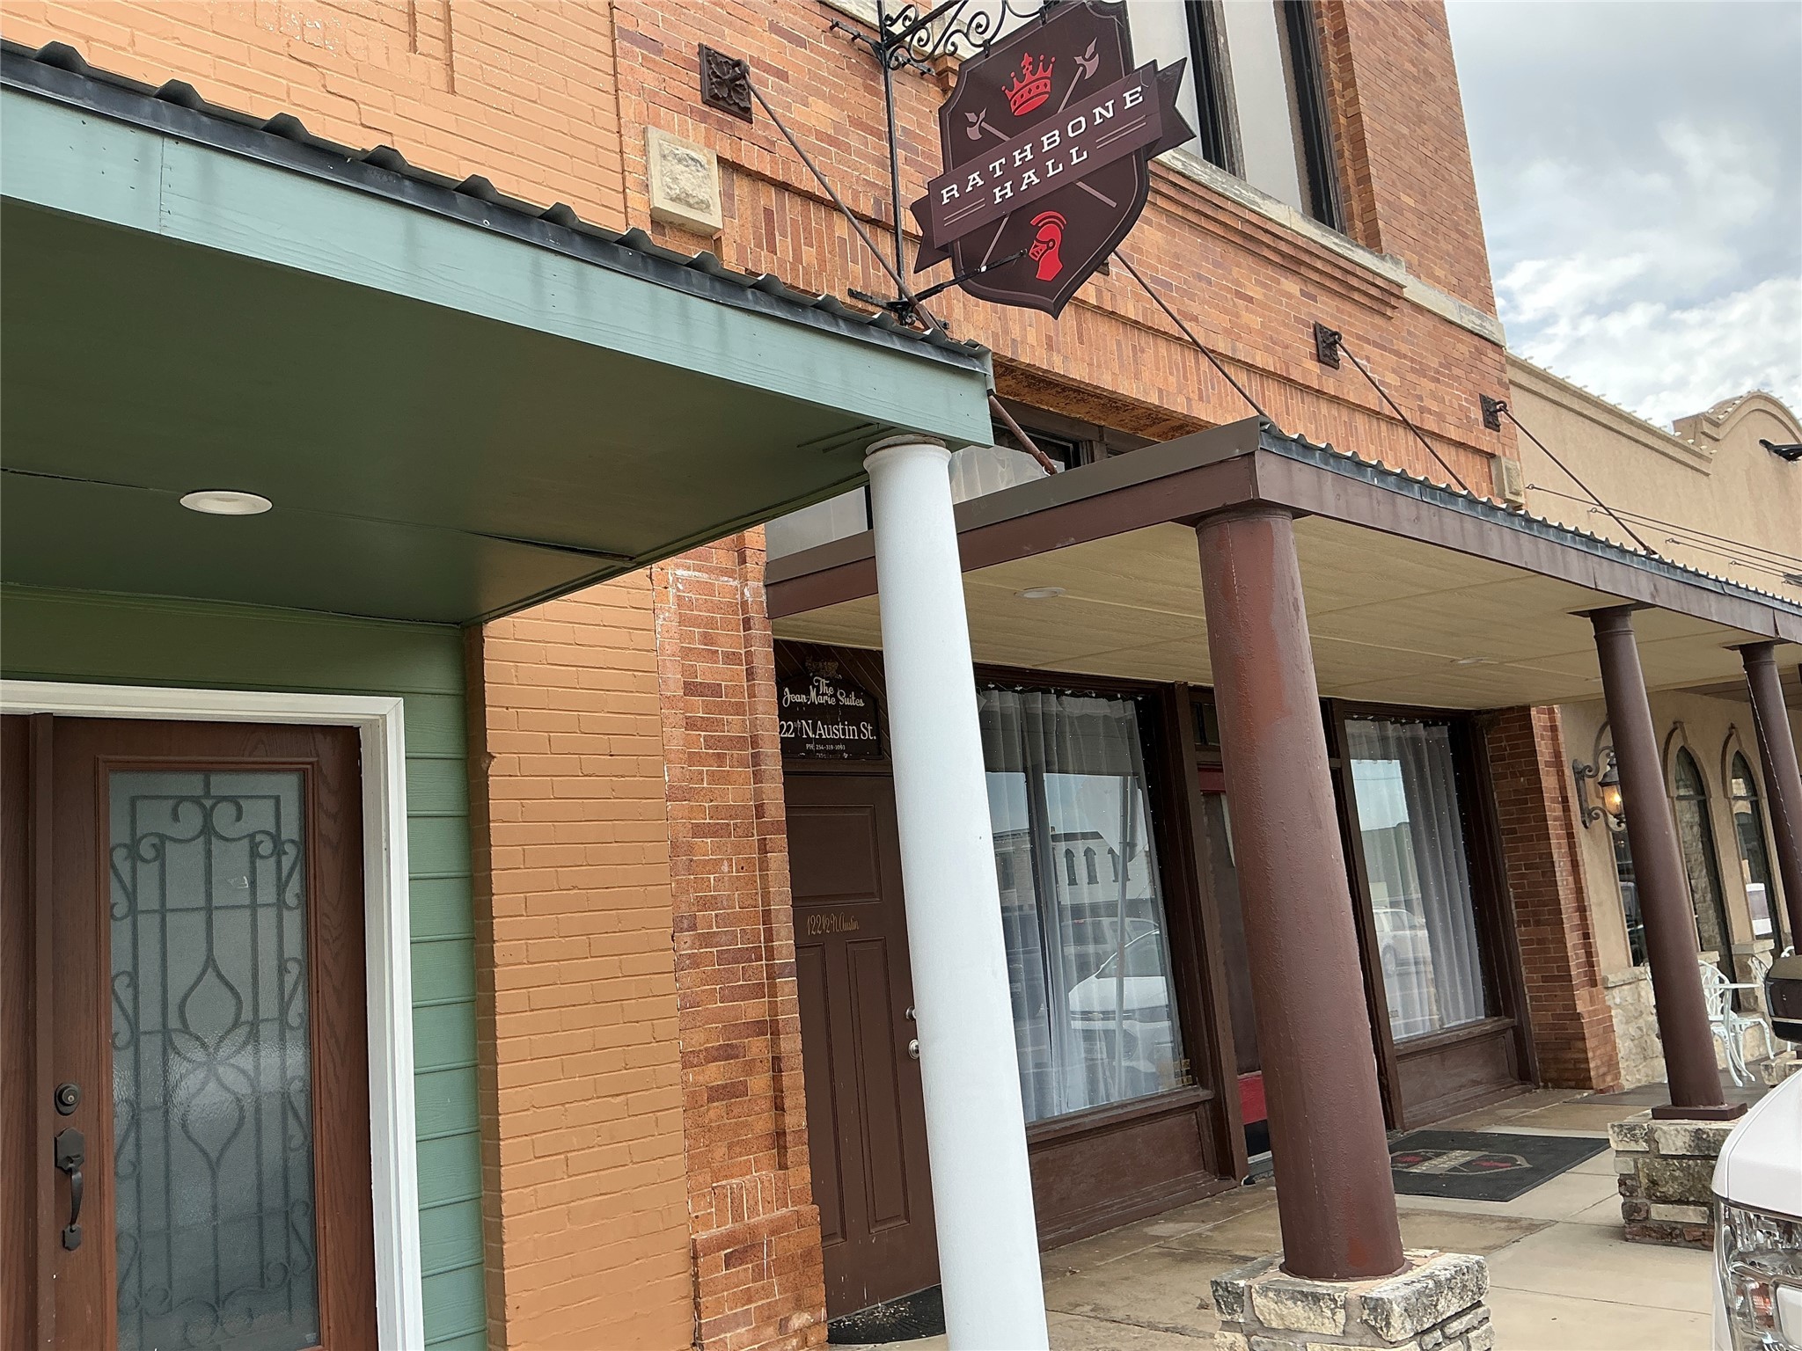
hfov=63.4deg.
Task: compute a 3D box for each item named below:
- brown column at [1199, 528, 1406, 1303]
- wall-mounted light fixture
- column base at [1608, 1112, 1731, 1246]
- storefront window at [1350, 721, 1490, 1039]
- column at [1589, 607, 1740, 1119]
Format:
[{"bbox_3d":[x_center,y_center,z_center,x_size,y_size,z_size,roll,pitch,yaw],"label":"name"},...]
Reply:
[{"bbox_3d":[1.064,0.545,3.951,0.290,2.030,0.290,4,-13,-45],"label":"brown column"},{"bbox_3d":[5.365,0.872,11.012,0.270,0.600,0.400,4,-13,-45],"label":"wall-mounted light fixture"},{"bbox_3d":[3.187,1.971,5.744,0.540,0.460,0.540,4,-13,-45],"label":"column base"},{"bbox_3d":[3.515,1.345,9.852,1.480,2.060,0.120,4,-13,-45],"label":"storefront window"},{"bbox_3d":[3.066,0.736,5.934,0.250,2.060,0.250,4,-13,-45],"label":"column"}]

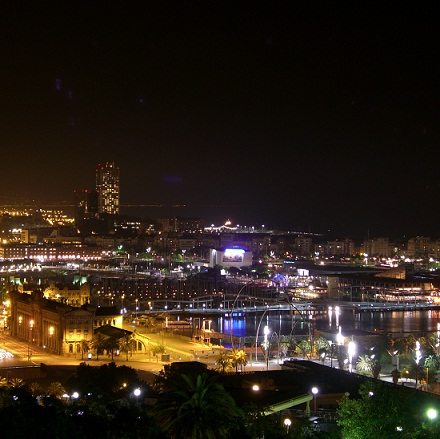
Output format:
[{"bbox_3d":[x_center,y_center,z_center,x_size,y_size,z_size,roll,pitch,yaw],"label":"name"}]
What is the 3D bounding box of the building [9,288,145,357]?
[{"bbox_3d":[-79.955,52.528,711.075,41.000,28.500,109.900,0,1,-23],"label":"building"}]

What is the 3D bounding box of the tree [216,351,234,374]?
[{"bbox_3d":[2.000,63.480,585.580,7.800,10.010,7.800,0,1,0],"label":"tree"}]

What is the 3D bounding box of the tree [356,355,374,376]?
[{"bbox_3d":[63.430,63.760,574.050,7.600,9.810,7.600,0,1,0],"label":"tree"}]

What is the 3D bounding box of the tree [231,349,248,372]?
[{"bbox_3d":[8.710,63.130,587.930,7.600,10.630,7.600,0,1,0],"label":"tree"}]

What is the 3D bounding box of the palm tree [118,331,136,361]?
[{"bbox_3d":[-44.361,61.457,631.512,7.600,13.000,7.600,0,1,0],"label":"palm tree"}]

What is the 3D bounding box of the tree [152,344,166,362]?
[{"bbox_3d":[-28.931,63.760,624.570,6.200,8.600,6.200,0,1,0],"label":"tree"}]

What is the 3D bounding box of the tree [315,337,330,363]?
[{"bbox_3d":[48.800,61.890,626.930,7.200,11.900,7.200,0,1,0],"label":"tree"}]

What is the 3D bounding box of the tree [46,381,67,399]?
[{"bbox_3d":[-60.831,64.587,490.067,7.200,9.000,7.200,0,1,0],"label":"tree"}]

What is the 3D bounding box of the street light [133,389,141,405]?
[{"bbox_3d":[-23.318,50.369,370.041,0.900,5.500,0.900,0,1,0],"label":"street light"}]

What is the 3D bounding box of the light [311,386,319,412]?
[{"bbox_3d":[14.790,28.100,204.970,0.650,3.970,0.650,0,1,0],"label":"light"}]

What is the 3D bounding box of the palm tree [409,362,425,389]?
[{"bbox_3d":[79.953,63.975,535.790,6.500,10.800,6.500,0,1,0],"label":"palm tree"}]

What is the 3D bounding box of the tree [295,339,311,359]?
[{"bbox_3d":[40.842,62.928,640.275,8.000,9.800,8.000,0,1,0],"label":"tree"}]

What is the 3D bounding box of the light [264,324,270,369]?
[{"bbox_3d":[21.626,58.281,599.468,1.800,20.300,1.800,0,1,0],"label":"light"}]

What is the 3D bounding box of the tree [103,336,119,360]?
[{"bbox_3d":[-52.164,62.034,633.092,7.400,11.800,7.400,0,1,0],"label":"tree"}]

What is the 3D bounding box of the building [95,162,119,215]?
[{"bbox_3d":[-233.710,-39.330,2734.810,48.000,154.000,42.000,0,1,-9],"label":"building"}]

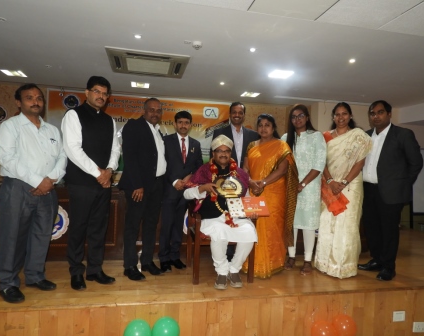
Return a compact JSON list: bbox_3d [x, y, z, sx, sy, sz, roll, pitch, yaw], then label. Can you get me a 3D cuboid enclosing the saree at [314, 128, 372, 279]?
[{"bbox_3d":[1.330,0.340,3.140,0.530,1.450,0.400,2,-1,33],"label":"saree"}]

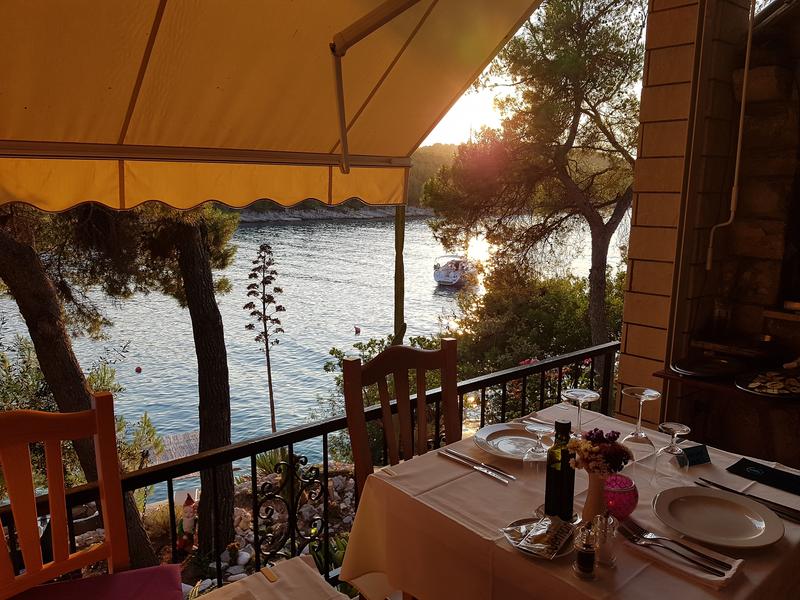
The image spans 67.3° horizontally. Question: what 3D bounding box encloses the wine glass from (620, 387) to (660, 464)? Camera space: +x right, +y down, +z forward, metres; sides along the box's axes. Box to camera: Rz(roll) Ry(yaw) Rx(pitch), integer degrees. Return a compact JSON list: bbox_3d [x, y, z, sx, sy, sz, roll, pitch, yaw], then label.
[{"bbox_3d":[0.546,0.318,1.380,0.090,0.212,0.090,0,10,0],"label":"wine glass"}]

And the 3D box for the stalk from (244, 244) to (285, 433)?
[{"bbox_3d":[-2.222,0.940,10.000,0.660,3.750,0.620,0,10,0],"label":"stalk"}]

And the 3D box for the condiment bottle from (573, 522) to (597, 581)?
[{"bbox_3d":[0.326,0.438,1.049,0.046,0.090,0.046,0,10,0],"label":"condiment bottle"}]

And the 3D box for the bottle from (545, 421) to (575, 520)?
[{"bbox_3d":[0.328,0.346,1.220,0.051,0.210,0.051,-6,12,-29],"label":"bottle"}]

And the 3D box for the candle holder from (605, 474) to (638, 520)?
[{"bbox_3d":[0.451,0.410,1.233,0.083,0.080,0.083,0,10,0],"label":"candle holder"}]

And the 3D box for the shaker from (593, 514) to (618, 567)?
[{"bbox_3d":[0.373,0.433,1.083,0.045,0.088,0.045,0,10,0],"label":"shaker"}]

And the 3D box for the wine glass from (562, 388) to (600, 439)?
[{"bbox_3d":[0.407,0.318,1.374,0.090,0.212,0.090,0,10,0],"label":"wine glass"}]

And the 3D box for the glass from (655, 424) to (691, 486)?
[{"bbox_3d":[0.629,0.359,1.388,0.080,0.128,0.080,0,10,0],"label":"glass"}]

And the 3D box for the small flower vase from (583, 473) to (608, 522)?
[{"bbox_3d":[0.401,0.398,1.226,0.052,0.106,0.052,0,10,0],"label":"small flower vase"}]

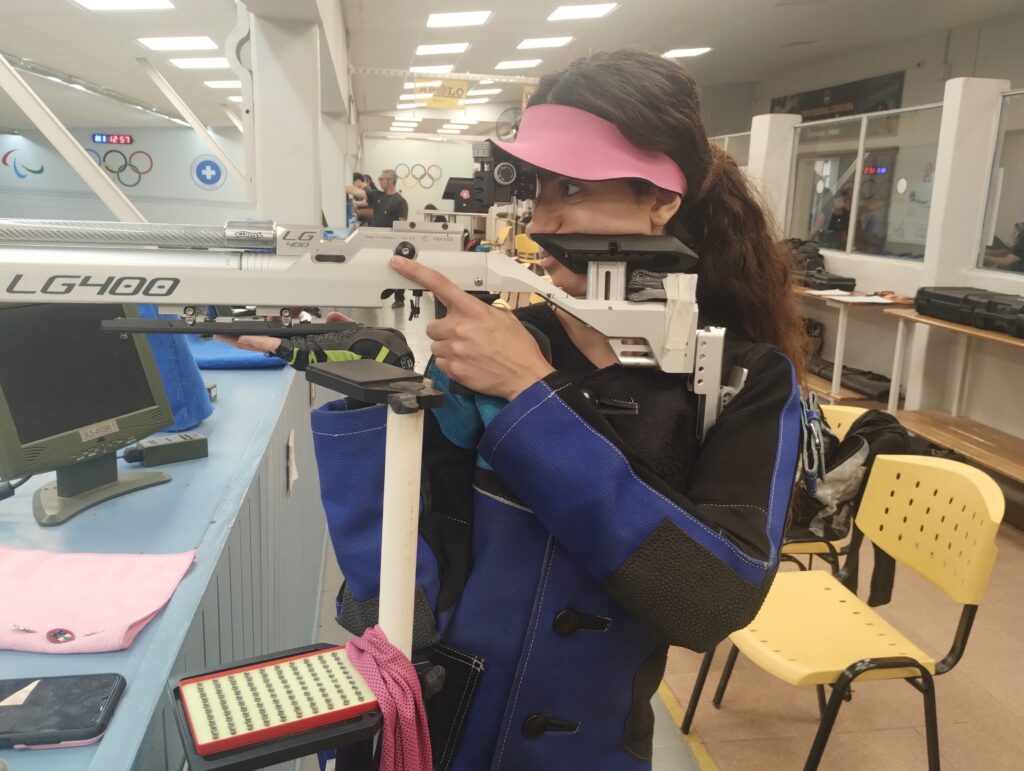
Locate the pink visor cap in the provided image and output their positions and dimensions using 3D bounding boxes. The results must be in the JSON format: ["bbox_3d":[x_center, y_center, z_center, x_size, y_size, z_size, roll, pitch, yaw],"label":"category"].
[{"bbox_3d":[0.078,-0.253,0.890,0.215,0.090,0.175,7,20,-15],"label":"pink visor cap"}]

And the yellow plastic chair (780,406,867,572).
[{"bbox_3d":[0.768,0.435,2.463,0.520,0.805,0.500,-1,13,-10],"label":"yellow plastic chair"}]

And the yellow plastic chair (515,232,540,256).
[{"bbox_3d":[0.173,-1.702,11.713,0.500,0.805,0.530,2,13,4],"label":"yellow plastic chair"}]

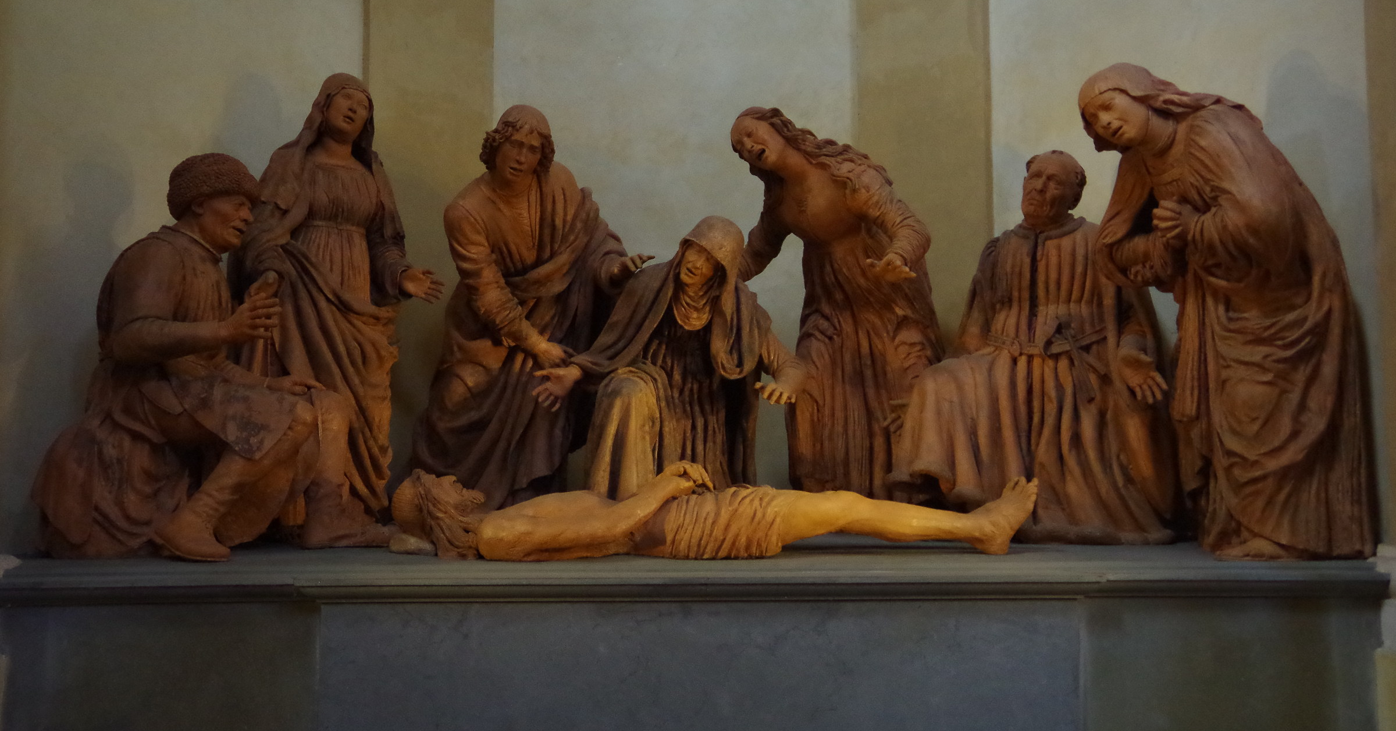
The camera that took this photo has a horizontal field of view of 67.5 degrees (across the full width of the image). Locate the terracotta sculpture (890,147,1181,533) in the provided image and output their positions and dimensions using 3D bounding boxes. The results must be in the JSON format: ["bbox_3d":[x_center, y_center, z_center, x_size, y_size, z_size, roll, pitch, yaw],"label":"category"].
[{"bbox_3d":[1.091,-0.072,3.387,0.840,1.220,0.740,-1,-3,18],"label":"terracotta sculpture"}]

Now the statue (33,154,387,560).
[{"bbox_3d":[-1.413,-0.032,3.026,0.900,1.130,0.640,-2,-3,23],"label":"statue"}]

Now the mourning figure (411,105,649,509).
[{"bbox_3d":[-0.554,-0.140,3.461,0.740,1.380,0.660,1,-3,-18],"label":"mourning figure"}]

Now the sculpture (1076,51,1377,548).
[{"bbox_3d":[1.521,-0.163,3.001,0.740,1.360,0.620,2,-4,-38],"label":"sculpture"}]

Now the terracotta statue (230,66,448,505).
[{"bbox_3d":[-1.229,-0.206,3.575,0.680,1.530,0.500,1,-3,-20],"label":"terracotta statue"}]

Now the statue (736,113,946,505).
[{"bbox_3d":[0.491,-0.169,3.693,0.680,1.450,0.600,-1,-3,18],"label":"statue"}]

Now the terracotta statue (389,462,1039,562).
[{"bbox_3d":[0.041,0.391,2.924,1.770,0.260,0.480,0,-3,0],"label":"terracotta statue"}]

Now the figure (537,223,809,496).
[{"bbox_3d":[-0.098,0.026,3.423,0.840,1.040,0.660,-1,-3,12],"label":"figure"}]

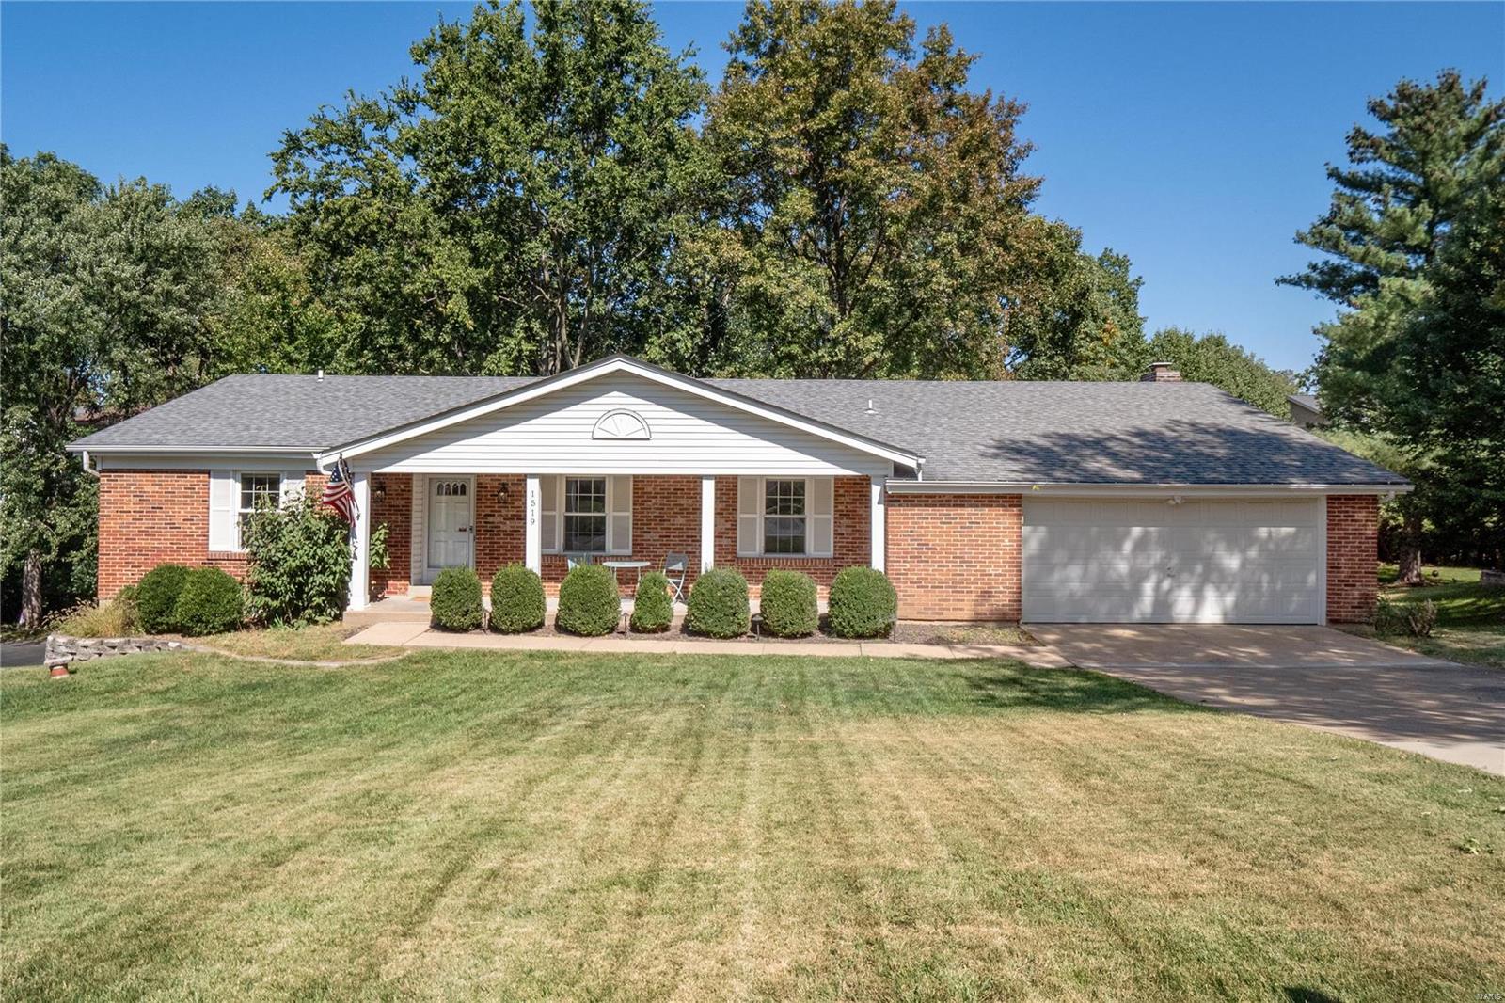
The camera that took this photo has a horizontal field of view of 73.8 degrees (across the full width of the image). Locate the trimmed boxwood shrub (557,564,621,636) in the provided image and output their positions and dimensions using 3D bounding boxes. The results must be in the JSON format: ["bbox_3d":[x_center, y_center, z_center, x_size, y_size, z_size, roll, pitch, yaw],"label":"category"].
[{"bbox_3d":[-2.354,1.394,14.340,0.913,0.989,0.885,0,-1,1],"label":"trimmed boxwood shrub"}]

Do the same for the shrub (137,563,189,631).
[{"bbox_3d":[-8.945,1.473,15.343,0.948,1.020,0.939,0,-1,1],"label":"shrub"}]

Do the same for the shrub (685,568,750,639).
[{"bbox_3d":[-0.498,1.435,14.239,0.873,0.982,0.847,0,-1,1],"label":"shrub"}]

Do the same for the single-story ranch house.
[{"bbox_3d":[-0.627,-0.520,21.961,22.567,5.216,13.417,0,-1,1],"label":"single-story ranch house"}]

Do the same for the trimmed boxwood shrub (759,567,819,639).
[{"bbox_3d":[0.516,1.441,14.289,0.827,0.954,0.802,0,-1,1],"label":"trimmed boxwood shrub"}]

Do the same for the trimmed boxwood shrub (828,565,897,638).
[{"bbox_3d":[1.560,1.425,14.239,0.972,0.996,0.943,0,-1,1],"label":"trimmed boxwood shrub"}]

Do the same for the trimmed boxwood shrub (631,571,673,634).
[{"bbox_3d":[-1.463,1.444,14.439,0.602,0.871,0.584,0,-1,1],"label":"trimmed boxwood shrub"}]

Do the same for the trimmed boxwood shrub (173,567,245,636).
[{"bbox_3d":[-8.123,1.477,14.941,0.971,0.973,0.962,0,-1,1],"label":"trimmed boxwood shrub"}]

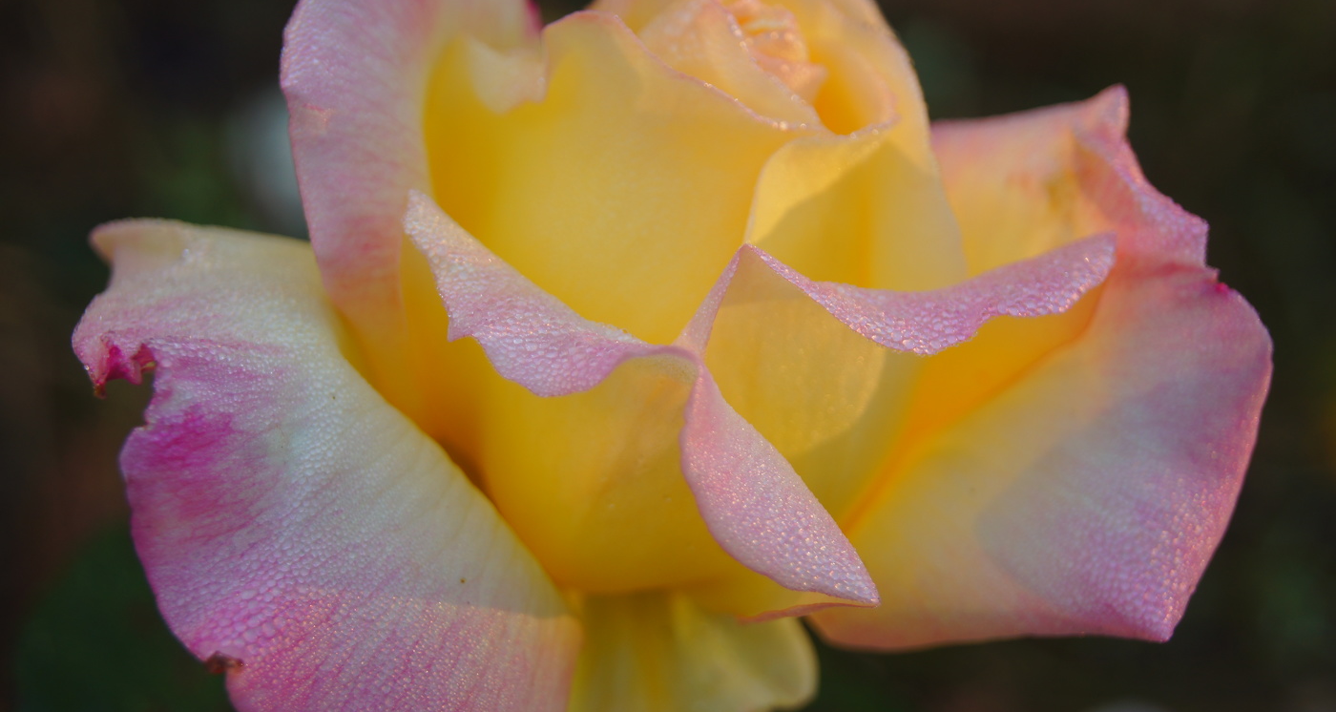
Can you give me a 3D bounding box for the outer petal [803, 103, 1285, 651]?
[{"bbox_3d":[0.037,0.000,0.304,0.040,0.050,0.026,-10,17,-34],"label":"outer petal"}]

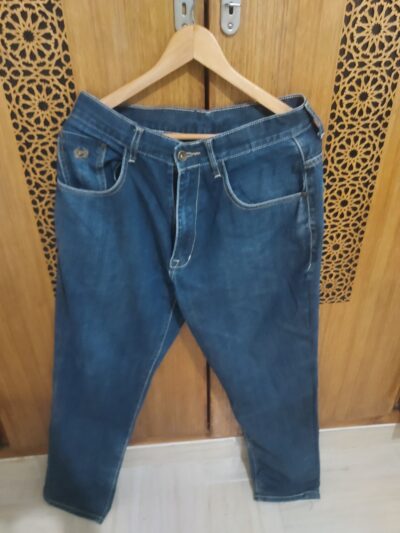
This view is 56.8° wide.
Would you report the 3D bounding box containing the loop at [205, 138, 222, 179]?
[{"bbox_3d":[0.021,-0.164,0.566,0.011,0.059,0.005,-21,33,-5],"label":"loop"}]

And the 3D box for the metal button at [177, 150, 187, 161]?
[{"bbox_3d":[-0.028,-0.170,0.565,0.015,0.015,0.005,-6,30,-8],"label":"metal button"}]

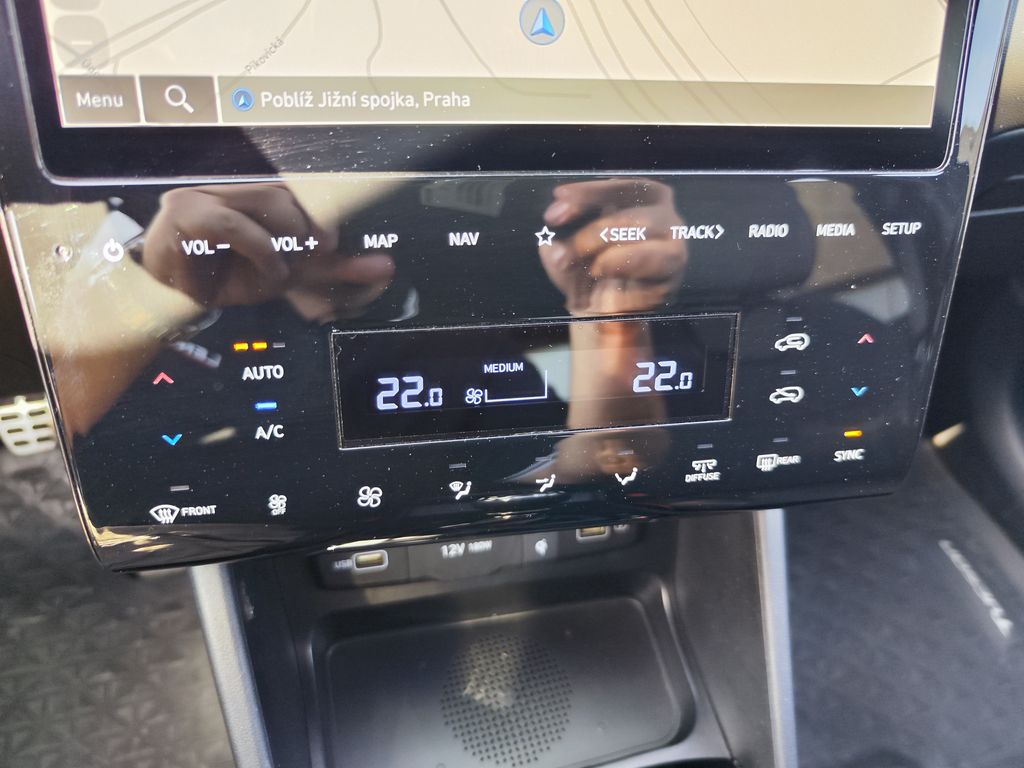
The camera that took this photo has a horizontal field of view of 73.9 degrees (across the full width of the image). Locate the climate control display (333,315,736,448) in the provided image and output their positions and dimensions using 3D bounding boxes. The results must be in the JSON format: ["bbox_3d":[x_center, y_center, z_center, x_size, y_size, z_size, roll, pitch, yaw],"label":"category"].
[{"bbox_3d":[0.010,-0.002,0.211,0.124,0.035,0.010,-4,16,-9],"label":"climate control display"}]

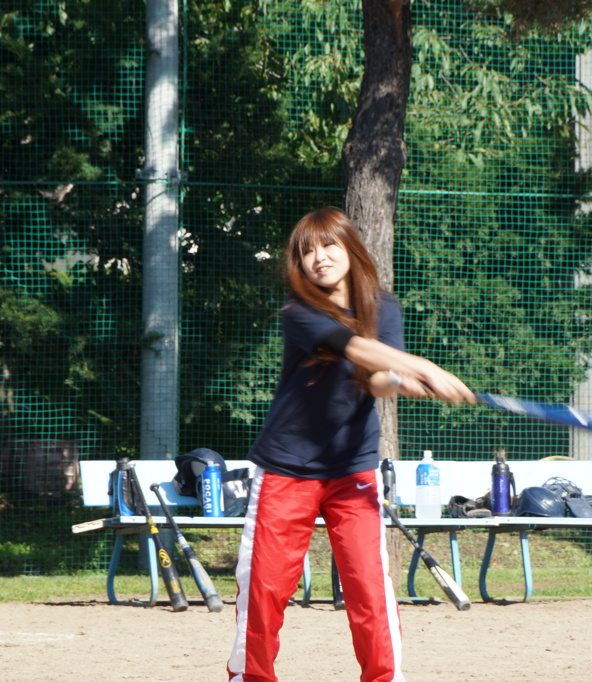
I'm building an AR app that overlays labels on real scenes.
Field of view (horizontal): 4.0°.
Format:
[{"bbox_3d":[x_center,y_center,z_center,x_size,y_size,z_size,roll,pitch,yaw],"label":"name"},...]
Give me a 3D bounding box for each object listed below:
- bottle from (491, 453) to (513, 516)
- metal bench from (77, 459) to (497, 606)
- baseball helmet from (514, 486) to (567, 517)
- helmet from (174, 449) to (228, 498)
[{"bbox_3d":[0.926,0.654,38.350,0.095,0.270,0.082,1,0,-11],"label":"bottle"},{"bbox_3d":[-0.029,0.858,38.100,1.840,0.645,0.490,0,0,-24],"label":"metal bench"},{"bbox_3d":[1.103,0.727,38.400,0.240,0.145,0.195,1,0,-21],"label":"baseball helmet"},{"bbox_3d":[-0.432,0.602,38.150,0.260,0.215,0.210,6,-2,-41],"label":"helmet"}]

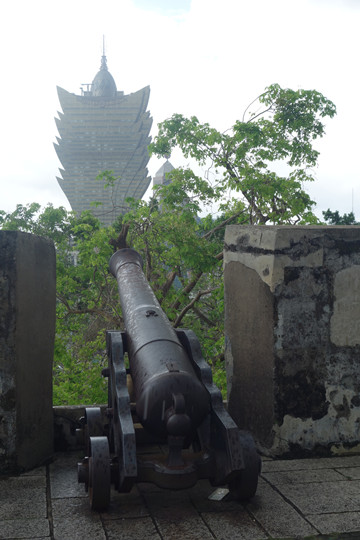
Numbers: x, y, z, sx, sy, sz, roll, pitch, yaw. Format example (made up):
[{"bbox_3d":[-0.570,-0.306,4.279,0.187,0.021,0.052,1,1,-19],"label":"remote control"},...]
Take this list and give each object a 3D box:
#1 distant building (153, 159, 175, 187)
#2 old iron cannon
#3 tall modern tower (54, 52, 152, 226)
[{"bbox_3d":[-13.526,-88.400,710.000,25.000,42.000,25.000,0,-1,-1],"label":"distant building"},{"bbox_3d":[-0.310,0.640,6.050,1.180,1.660,3.250,0,1,-11],"label":"old iron cannon"},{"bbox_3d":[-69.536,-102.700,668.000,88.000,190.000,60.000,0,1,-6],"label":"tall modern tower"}]

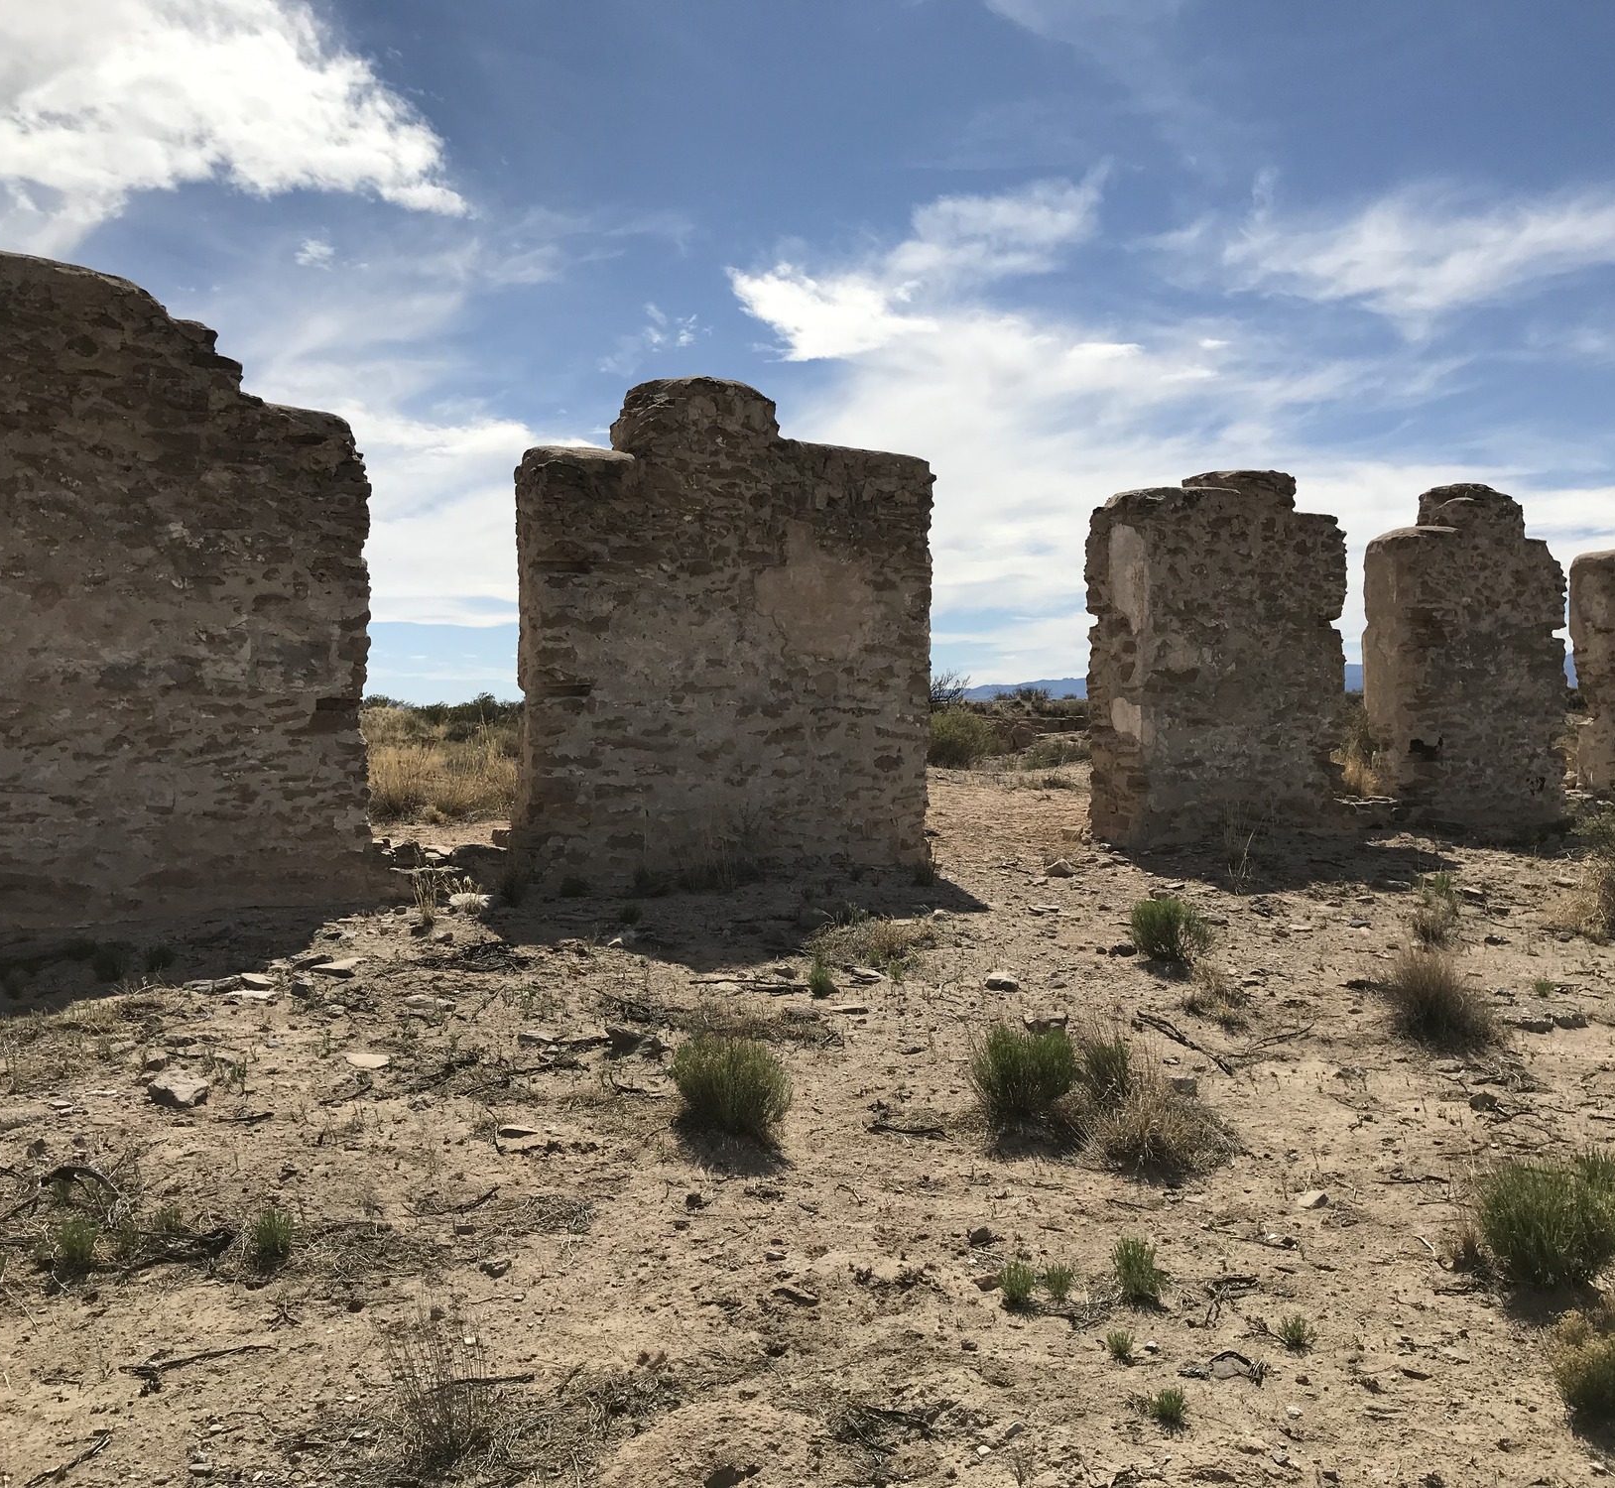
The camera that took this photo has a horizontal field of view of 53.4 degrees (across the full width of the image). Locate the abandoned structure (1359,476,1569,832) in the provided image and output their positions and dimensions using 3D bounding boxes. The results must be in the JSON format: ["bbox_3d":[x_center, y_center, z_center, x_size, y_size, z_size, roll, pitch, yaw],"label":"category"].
[{"bbox_3d":[7.551,-0.995,18.373,2.793,3.778,0.700,-1,2,-33],"label":"abandoned structure"}]

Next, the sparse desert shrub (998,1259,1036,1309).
[{"bbox_3d":[0.525,1.344,4.027,0.097,0.102,0.092,0,1,7],"label":"sparse desert shrub"}]

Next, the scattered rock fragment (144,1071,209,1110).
[{"bbox_3d":[-2.229,1.220,5.677,0.230,0.100,0.173,0,2,0],"label":"scattered rock fragment"}]

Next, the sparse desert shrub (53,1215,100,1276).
[{"bbox_3d":[-1.884,1.282,4.130,0.124,0.137,0.111,0,2,0],"label":"sparse desert shrub"}]

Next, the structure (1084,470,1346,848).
[{"bbox_3d":[4.190,-0.858,16.193,2.827,3.625,0.700,-1,2,-33],"label":"structure"}]

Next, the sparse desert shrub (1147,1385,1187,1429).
[{"bbox_3d":[0.758,1.386,3.368,0.081,0.069,0.077,0,1,13],"label":"sparse desert shrub"}]

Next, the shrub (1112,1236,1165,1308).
[{"bbox_3d":[0.839,1.333,4.066,0.136,0.152,0.129,0,2,0],"label":"shrub"}]

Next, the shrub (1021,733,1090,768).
[{"bbox_3d":[5.125,0.167,32.851,1.649,0.618,1.319,0,2,0],"label":"shrub"}]

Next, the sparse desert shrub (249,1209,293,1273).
[{"bbox_3d":[-1.426,1.314,4.285,0.116,0.142,0.110,0,1,-19],"label":"sparse desert shrub"}]

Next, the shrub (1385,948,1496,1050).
[{"bbox_3d":[2.784,1.093,7.051,0.491,0.369,0.466,1,1,22],"label":"shrub"}]

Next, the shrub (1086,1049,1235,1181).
[{"bbox_3d":[1.158,1.187,5.268,0.489,0.320,0.440,0,1,12],"label":"shrub"}]

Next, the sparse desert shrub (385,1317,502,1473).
[{"bbox_3d":[-0.723,1.272,3.173,0.239,0.288,0.203,0,2,0],"label":"sparse desert shrub"}]

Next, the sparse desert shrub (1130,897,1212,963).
[{"bbox_3d":[1.966,0.987,8.658,0.443,0.327,0.399,0,2,0],"label":"sparse desert shrub"}]

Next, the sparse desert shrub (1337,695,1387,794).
[{"bbox_3d":[7.621,0.054,21.991,0.934,1.401,0.841,0,2,0],"label":"sparse desert shrub"}]

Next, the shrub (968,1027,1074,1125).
[{"bbox_3d":[0.767,1.175,5.686,0.360,0.338,0.342,0,2,0],"label":"shrub"}]

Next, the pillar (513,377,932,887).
[{"bbox_3d":[-0.631,-0.895,13.030,3.602,3.872,0.650,-1,2,-33],"label":"pillar"}]

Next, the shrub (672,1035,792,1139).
[{"bbox_3d":[-0.266,1.178,5.619,0.418,0.311,0.397,0,1,-3],"label":"shrub"}]

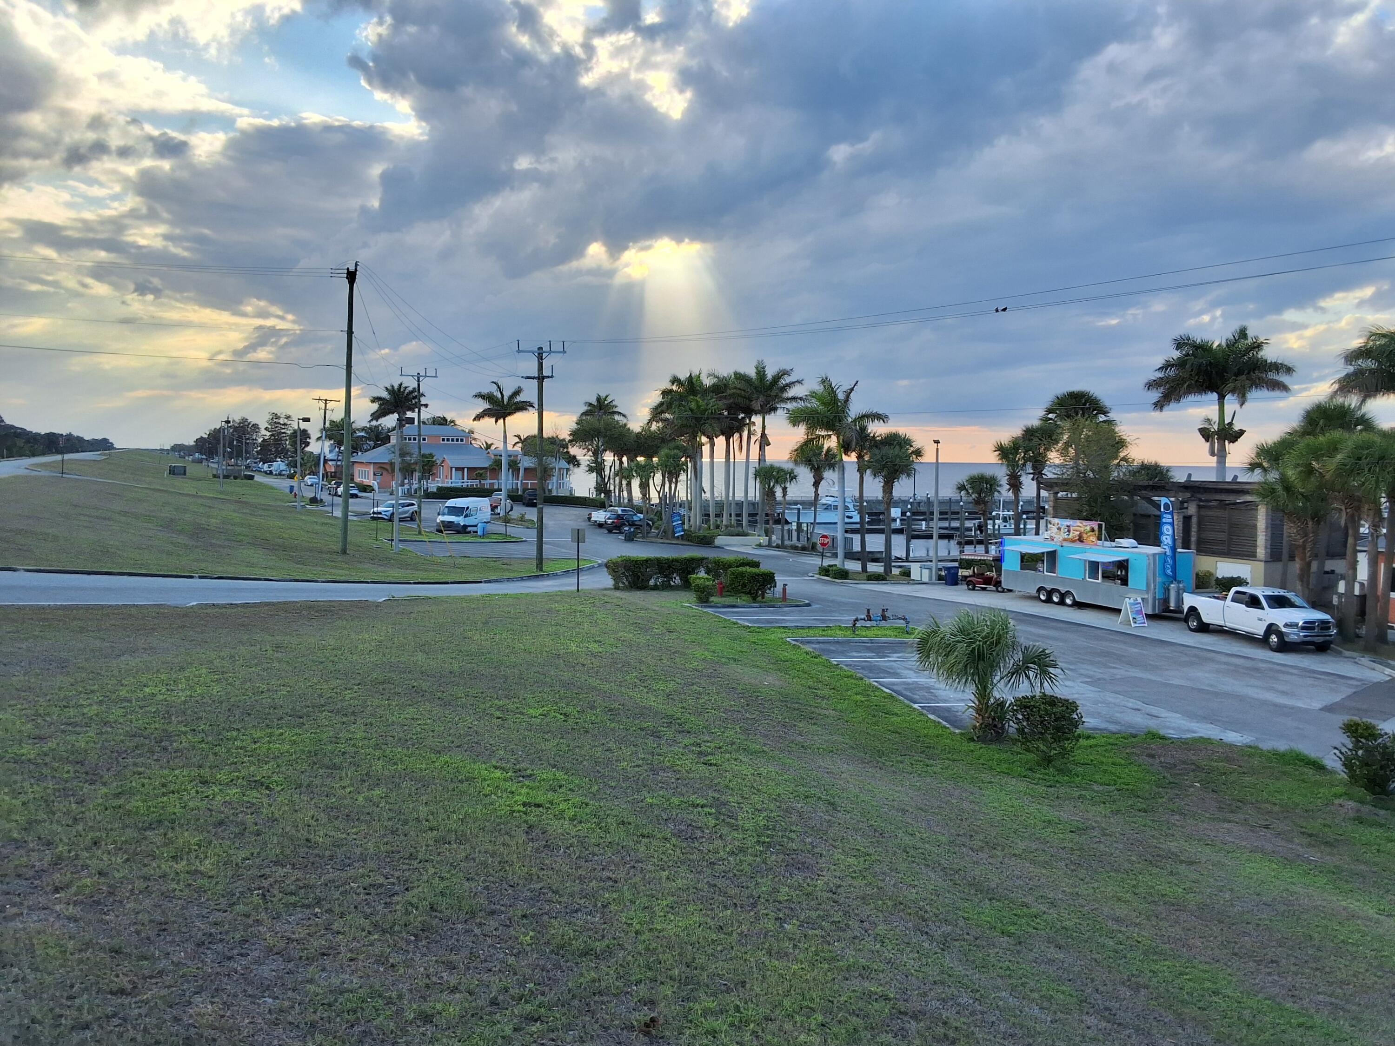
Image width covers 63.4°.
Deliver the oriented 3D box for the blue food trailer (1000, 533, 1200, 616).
[{"bbox_3d":[18.277,2.401,52.027,2.580,2.850,9.100,-1,4,-27],"label":"blue food trailer"}]

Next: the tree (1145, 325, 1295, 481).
[{"bbox_3d":[26.974,-3.440,57.700,7.200,13.240,7.200,2,4,25],"label":"tree"}]

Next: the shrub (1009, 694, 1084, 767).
[{"bbox_3d":[7.278,4.333,23.550,1.500,1.400,1.420,2,3,17],"label":"shrub"}]

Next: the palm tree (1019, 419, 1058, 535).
[{"bbox_3d":[19.186,-1.322,63.511,2.390,8.680,2.390,2,3,17],"label":"palm tree"}]

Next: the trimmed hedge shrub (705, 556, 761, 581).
[{"bbox_3d":[1.751,2.479,55.800,2.850,1.500,1.500,1,3,5],"label":"trimmed hedge shrub"}]

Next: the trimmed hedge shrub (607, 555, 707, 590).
[{"bbox_3d":[-1.946,2.355,54.267,5.030,1.620,1.900,1,3,0],"label":"trimmed hedge shrub"}]

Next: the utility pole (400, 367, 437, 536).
[{"bbox_3d":[-22.054,-5.700,89.622,3.000,13.300,0.350,-1,4,-22],"label":"utility pole"}]

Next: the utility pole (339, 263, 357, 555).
[{"bbox_3d":[-17.497,-5.733,56.582,0.550,14.700,0.450,2,3,-17],"label":"utility pole"}]

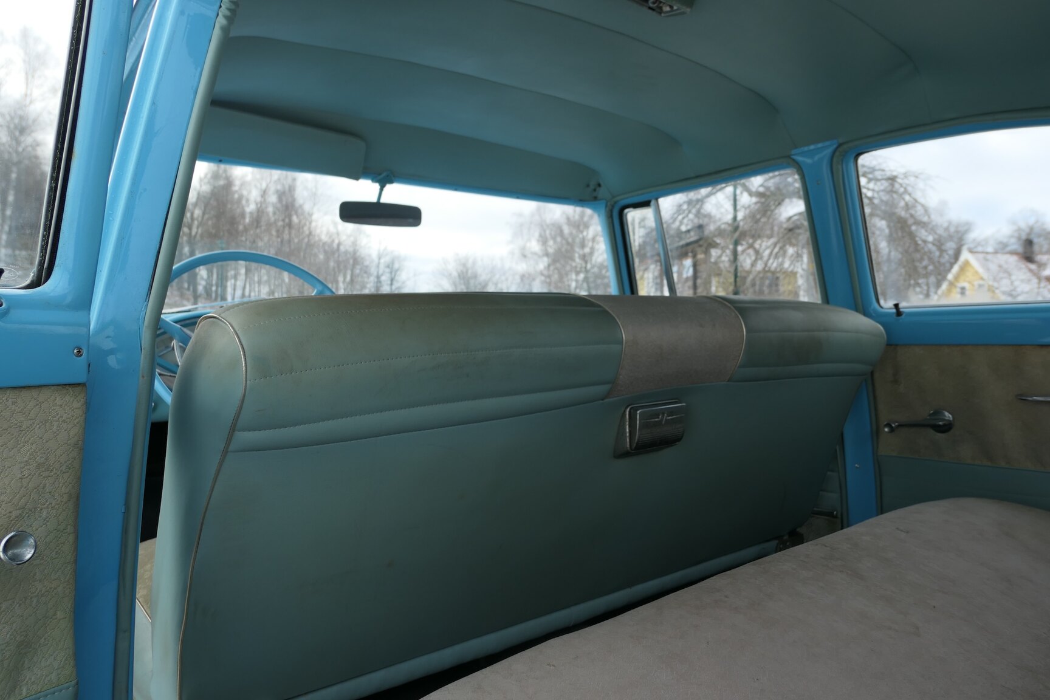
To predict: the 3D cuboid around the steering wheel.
[{"bbox_3d":[-0.547,-0.004,1.426,0.433,0.433,0.090,-3,-25,-38],"label":"steering wheel"}]

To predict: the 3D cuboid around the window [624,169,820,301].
[{"bbox_3d":[0.461,-0.236,1.766,0.050,0.340,0.575,-20,13,-40],"label":"window"}]

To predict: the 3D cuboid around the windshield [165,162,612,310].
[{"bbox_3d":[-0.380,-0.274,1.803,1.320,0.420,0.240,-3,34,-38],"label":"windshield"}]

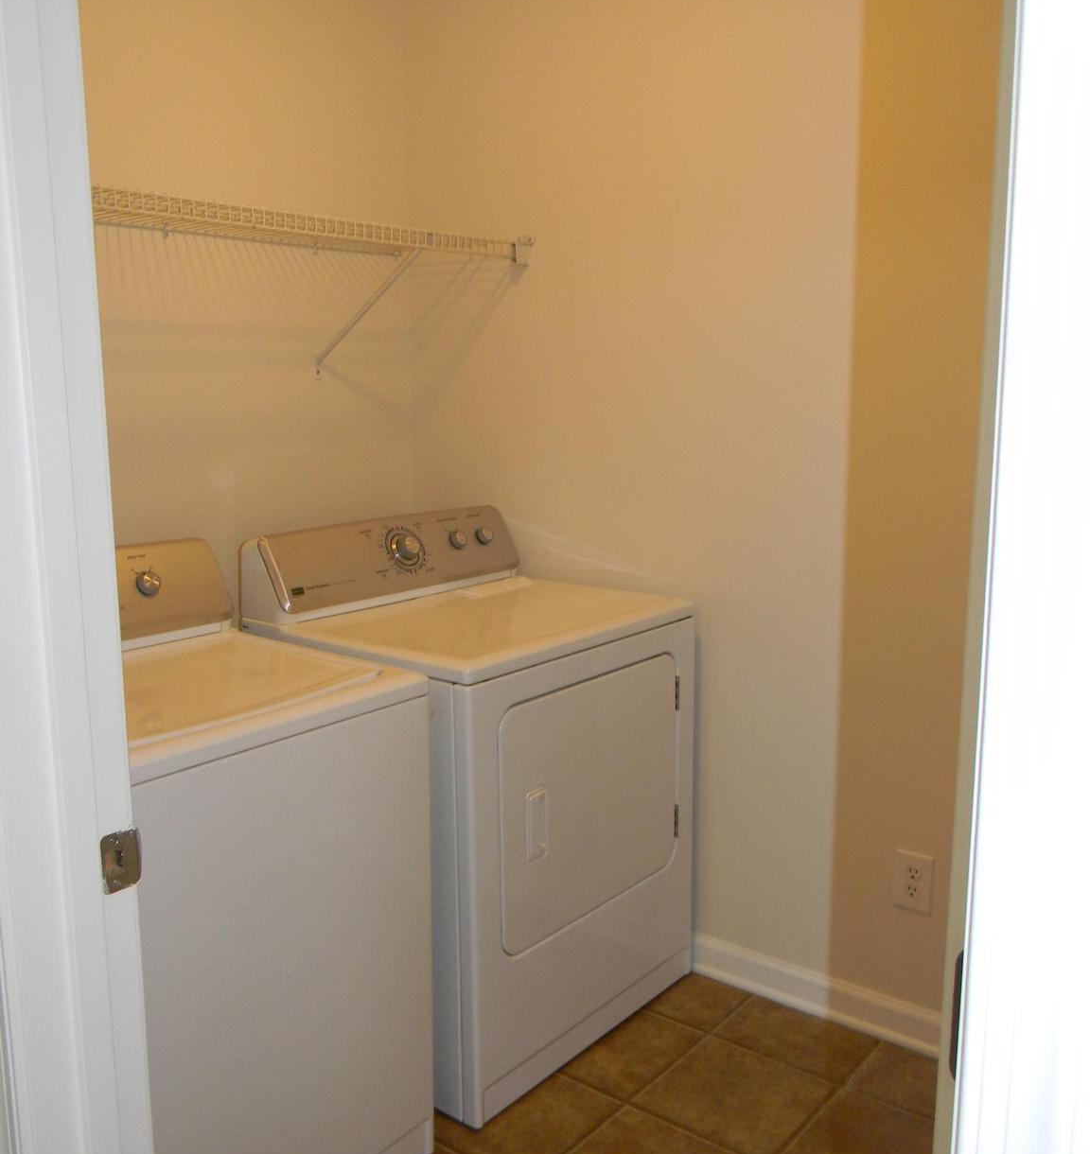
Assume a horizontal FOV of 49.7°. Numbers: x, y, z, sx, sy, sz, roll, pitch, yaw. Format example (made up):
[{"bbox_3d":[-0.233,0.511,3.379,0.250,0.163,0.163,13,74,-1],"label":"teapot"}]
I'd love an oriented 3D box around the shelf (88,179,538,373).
[{"bbox_3d":[-0.706,-0.552,2.290,0.399,0.307,1.638,7,13,38],"label":"shelf"}]

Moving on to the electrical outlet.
[{"bbox_3d":[0.747,0.621,2.386,0.073,0.117,0.009,7,13,38],"label":"electrical outlet"}]

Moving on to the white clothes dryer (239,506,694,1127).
[{"bbox_3d":[-0.157,0.430,2.601,0.673,1.075,0.730,8,13,39],"label":"white clothes dryer"}]

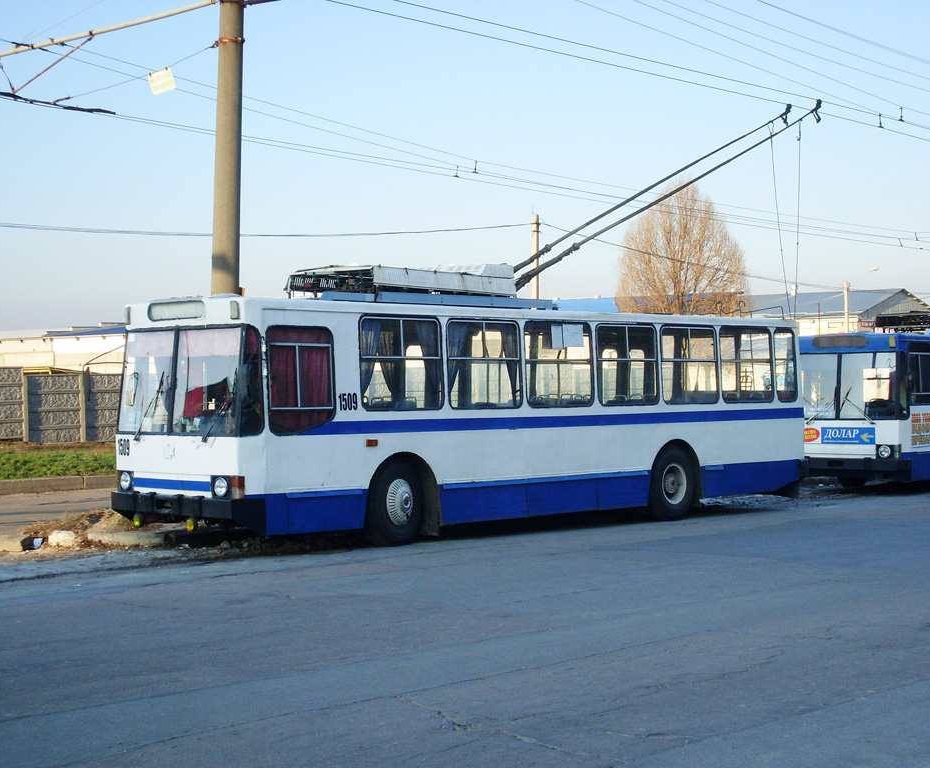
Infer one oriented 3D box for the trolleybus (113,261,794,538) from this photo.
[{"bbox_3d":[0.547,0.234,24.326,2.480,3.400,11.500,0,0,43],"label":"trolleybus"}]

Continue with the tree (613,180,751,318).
[{"bbox_3d":[9.292,-3.382,76.000,5.500,10.265,5.500,0,0,0],"label":"tree"}]

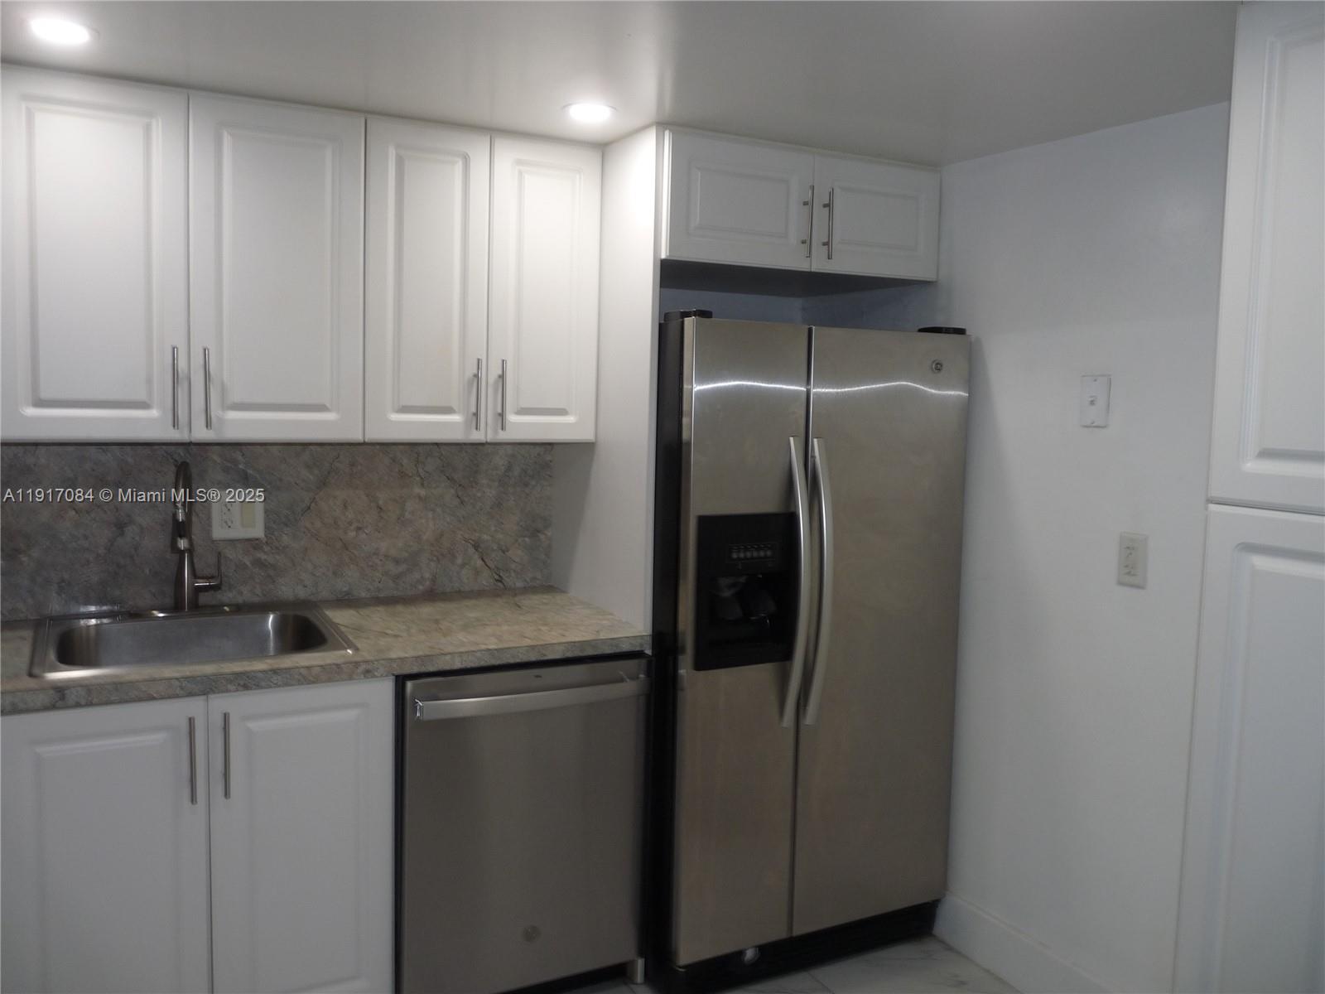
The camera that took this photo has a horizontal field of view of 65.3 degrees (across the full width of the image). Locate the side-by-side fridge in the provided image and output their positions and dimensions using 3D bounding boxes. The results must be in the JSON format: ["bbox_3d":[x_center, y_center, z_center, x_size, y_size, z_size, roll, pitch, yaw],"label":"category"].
[{"bbox_3d":[0.260,0.375,2.960,0.841,1.693,0.817,-1,6,-27],"label":"side-by-side fridge"}]

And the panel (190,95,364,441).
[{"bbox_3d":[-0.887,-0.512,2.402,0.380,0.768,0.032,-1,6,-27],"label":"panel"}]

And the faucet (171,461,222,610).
[{"bbox_3d":[-1.164,0.106,2.584,0.125,0.391,0.262,-1,5,-23],"label":"faucet"}]

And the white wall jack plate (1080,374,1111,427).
[{"bbox_3d":[0.994,-0.219,2.375,0.010,0.115,0.071,-1,6,-27],"label":"white wall jack plate"}]

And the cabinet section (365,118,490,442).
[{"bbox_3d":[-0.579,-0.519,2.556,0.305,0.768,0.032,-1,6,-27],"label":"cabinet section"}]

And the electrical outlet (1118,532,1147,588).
[{"bbox_3d":[1.043,0.142,2.292,0.010,0.115,0.071,-1,6,-27],"label":"electrical outlet"}]

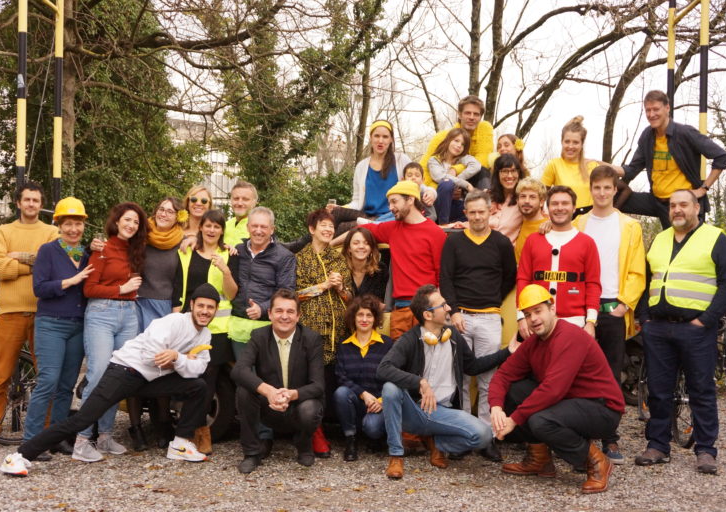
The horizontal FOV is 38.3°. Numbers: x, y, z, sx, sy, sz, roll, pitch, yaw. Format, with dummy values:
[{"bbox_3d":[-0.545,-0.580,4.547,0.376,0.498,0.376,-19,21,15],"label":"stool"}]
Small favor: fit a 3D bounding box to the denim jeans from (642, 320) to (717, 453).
[{"bbox_3d":[1.989,0.820,6.570,0.470,0.890,0.330,1,0,22],"label":"denim jeans"}]

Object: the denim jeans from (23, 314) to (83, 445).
[{"bbox_3d":[-1.954,0.769,6.620,0.420,0.880,0.330,1,0,-18],"label":"denim jeans"}]

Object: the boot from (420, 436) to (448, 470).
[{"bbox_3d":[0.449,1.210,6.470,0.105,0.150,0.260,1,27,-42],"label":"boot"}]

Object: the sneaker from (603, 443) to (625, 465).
[{"bbox_3d":[1.623,1.271,6.760,0.105,0.115,0.290,1,0,-14],"label":"sneaker"}]

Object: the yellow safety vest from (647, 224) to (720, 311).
[{"bbox_3d":[1.993,0.072,6.520,0.430,0.550,0.350,1,0,27],"label":"yellow safety vest"}]

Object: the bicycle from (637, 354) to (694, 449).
[{"bbox_3d":[2.230,0.798,7.720,0.560,1.050,1.750,1,0,-1],"label":"bicycle"}]

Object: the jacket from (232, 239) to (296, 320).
[{"bbox_3d":[-0.642,0.158,6.750,0.440,0.570,0.300,1,0,18],"label":"jacket"}]

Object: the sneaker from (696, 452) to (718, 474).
[{"bbox_3d":[2.129,1.278,6.470,0.115,0.120,0.300,1,0,12],"label":"sneaker"}]

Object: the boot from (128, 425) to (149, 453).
[{"bbox_3d":[-1.493,1.207,6.950,0.095,0.160,0.245,1,0,-30],"label":"boot"}]

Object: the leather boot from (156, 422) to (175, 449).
[{"bbox_3d":[-1.349,1.213,7.120,0.105,0.170,0.270,1,0,-6],"label":"leather boot"}]

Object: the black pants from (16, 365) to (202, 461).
[{"bbox_3d":[-1.518,0.946,6.360,1.100,0.570,0.460,1,0,-18],"label":"black pants"}]

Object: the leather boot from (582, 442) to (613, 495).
[{"bbox_3d":[1.350,1.217,6.030,0.115,0.210,0.300,1,25,32],"label":"leather boot"}]

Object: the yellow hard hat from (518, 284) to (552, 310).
[{"bbox_3d":[1.010,0.242,6.100,0.210,0.140,0.265,-22,-2,33],"label":"yellow hard hat"}]

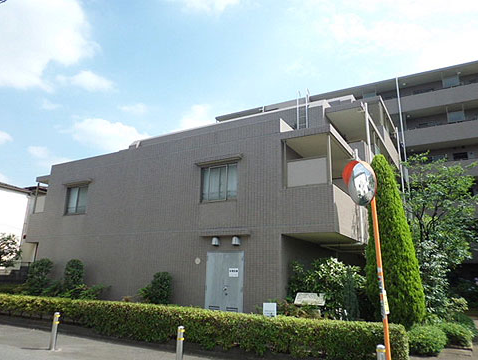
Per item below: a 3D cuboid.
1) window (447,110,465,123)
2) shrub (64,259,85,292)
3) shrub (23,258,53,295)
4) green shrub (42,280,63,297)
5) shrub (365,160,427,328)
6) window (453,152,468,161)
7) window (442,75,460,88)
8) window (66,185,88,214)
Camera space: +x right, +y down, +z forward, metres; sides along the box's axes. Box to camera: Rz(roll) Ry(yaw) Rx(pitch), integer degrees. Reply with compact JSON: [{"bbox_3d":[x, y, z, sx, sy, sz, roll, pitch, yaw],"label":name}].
[{"bbox_3d":[16.750,-4.800,27.736,1.070,1.000,0.130,-7,-17,28],"label":"window"},{"bbox_3d":[-6.352,3.990,13.696,0.760,1.900,0.760,-7,-17,30],"label":"shrub"},{"bbox_3d":[-7.739,3.866,13.859,1.050,1.619,1.000,-7,-17,30],"label":"shrub"},{"bbox_3d":[-6.795,4.077,13.096,0.820,0.782,0.720,-7,-17,30],"label":"green shrub"},{"bbox_3d":[4.125,1.655,9.674,1.420,4.785,1.420,-7,-17,30],"label":"shrub"},{"bbox_3d":[16.995,-1.708,27.554,0.900,0.780,0.130,-7,-17,28],"label":"window"},{"bbox_3d":[16.825,-7.617,28.488,1.120,1.050,0.130,-7,-17,28],"label":"window"},{"bbox_3d":[-6.976,0.899,15.637,1.420,1.230,0.130,-7,-17,30],"label":"window"}]

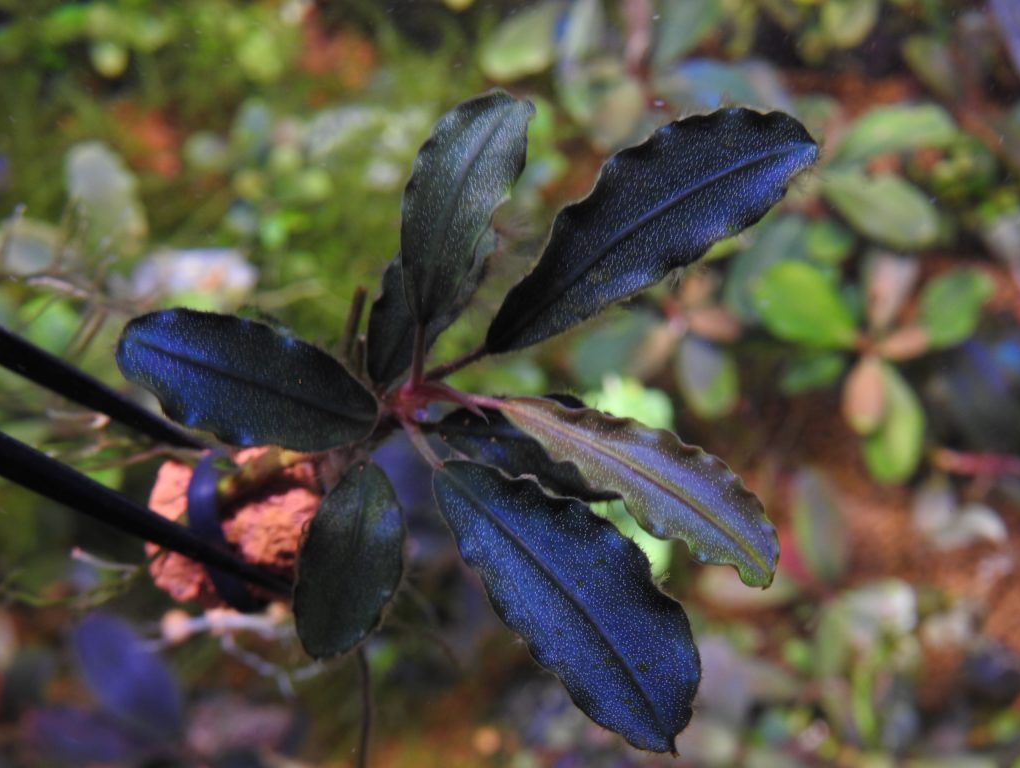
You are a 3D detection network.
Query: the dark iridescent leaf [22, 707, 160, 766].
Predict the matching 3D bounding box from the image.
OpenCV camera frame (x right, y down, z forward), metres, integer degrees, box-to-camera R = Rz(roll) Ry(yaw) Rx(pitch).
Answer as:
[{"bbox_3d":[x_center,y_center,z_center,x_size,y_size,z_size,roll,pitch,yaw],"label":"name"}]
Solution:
[{"bbox_3d":[-0.090,0.076,0.350,0.028,0.005,0.010,14,62,-3],"label":"dark iridescent leaf"}]

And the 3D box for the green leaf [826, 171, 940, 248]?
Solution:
[{"bbox_3d":[0.091,-0.043,0.395,0.031,0.005,0.018,31,76,17],"label":"green leaf"}]

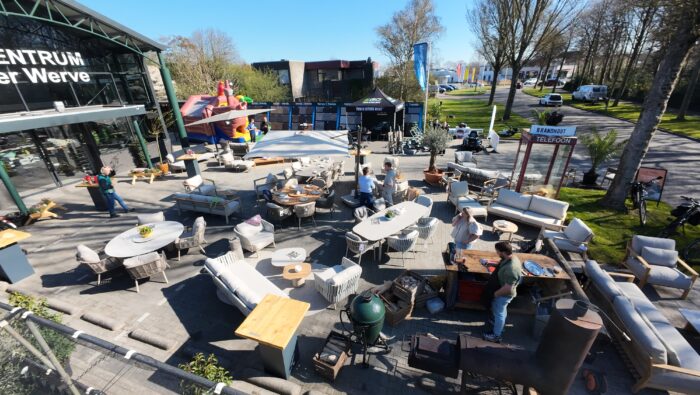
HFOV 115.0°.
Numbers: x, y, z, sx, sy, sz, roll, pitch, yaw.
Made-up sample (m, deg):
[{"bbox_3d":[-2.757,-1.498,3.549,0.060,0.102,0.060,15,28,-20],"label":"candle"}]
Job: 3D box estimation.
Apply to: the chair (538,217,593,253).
[{"bbox_3d":[5.317,1.009,5.607,0.750,0.780,0.740,8,26,18],"label":"chair"}]

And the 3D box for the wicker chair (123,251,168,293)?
[{"bbox_3d":[-4.821,1.647,5.380,0.620,0.810,0.640,-15,27,-29],"label":"wicker chair"}]

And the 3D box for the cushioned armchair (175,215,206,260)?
[{"bbox_3d":[-4.556,1.155,6.446,0.640,0.870,0.620,-12,26,-24],"label":"cushioned armchair"}]

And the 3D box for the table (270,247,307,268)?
[{"bbox_3d":[-1.406,1.521,5.222,0.780,0.370,0.580,-5,25,-8],"label":"table"}]

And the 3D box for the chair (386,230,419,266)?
[{"bbox_3d":[1.238,1.124,5.498,0.620,0.780,0.600,-22,33,-38],"label":"chair"}]

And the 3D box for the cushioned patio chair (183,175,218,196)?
[{"bbox_3d":[-6.862,-0.462,10.345,0.788,0.791,0.745,6,24,15],"label":"cushioned patio chair"}]

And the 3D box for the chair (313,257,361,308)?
[{"bbox_3d":[-0.241,1.841,4.923,0.732,0.738,0.684,-20,30,-37],"label":"chair"}]

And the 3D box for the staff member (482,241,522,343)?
[{"bbox_3d":[2.414,1.472,3.529,0.420,1.780,0.500,12,28,26],"label":"staff member"}]

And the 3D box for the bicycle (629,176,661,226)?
[{"bbox_3d":[8.863,0.146,6.791,1.750,1.100,0.600,-20,30,-35],"label":"bicycle"}]

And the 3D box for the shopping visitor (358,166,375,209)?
[{"bbox_3d":[0.551,-0.222,7.628,0.500,1.700,0.420,9,27,24],"label":"shopping visitor"}]

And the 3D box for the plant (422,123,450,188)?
[{"bbox_3d":[3.674,-1.677,9.506,1.000,2.400,1.000,-1,25,0],"label":"plant"}]

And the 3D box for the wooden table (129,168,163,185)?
[{"bbox_3d":[-9.617,-0.976,10.674,1.250,0.520,0.620,2,25,5],"label":"wooden table"}]

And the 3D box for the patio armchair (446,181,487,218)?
[{"bbox_3d":[3.951,0.060,7.593,0.820,0.860,0.900,0,25,3],"label":"patio armchair"}]

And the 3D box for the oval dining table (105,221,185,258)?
[{"bbox_3d":[-5.100,1.339,5.802,1.520,0.750,1.520,-2,24,1],"label":"oval dining table"}]

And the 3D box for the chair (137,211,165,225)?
[{"bbox_3d":[-5.847,0.946,6.665,0.660,0.820,0.650,-12,26,-21],"label":"chair"}]

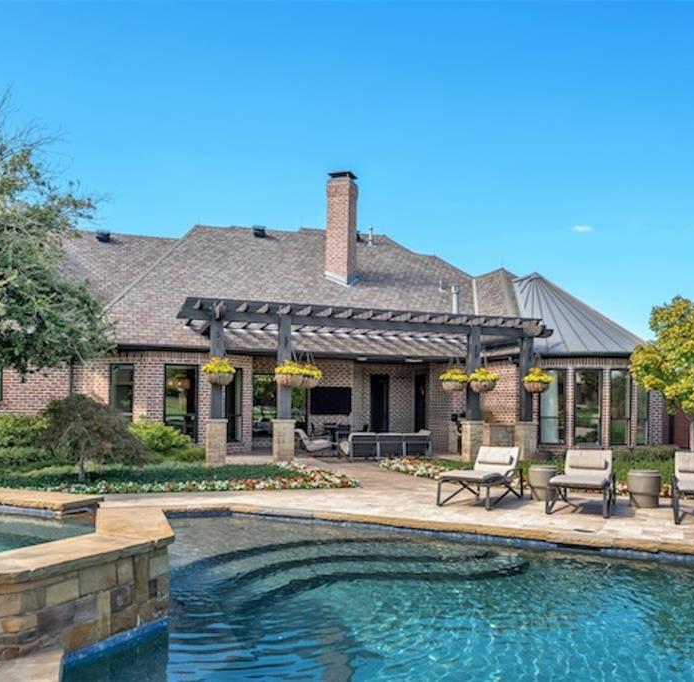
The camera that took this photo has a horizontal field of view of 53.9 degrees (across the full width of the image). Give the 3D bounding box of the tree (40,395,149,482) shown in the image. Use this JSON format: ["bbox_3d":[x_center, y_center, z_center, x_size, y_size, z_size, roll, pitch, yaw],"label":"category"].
[{"bbox_3d":[-4.440,1.715,12.000,1.950,1.550,1.900,0,-4,0],"label":"tree"}]

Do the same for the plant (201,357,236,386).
[{"bbox_3d":[-2.787,0.661,14.800,0.720,0.640,0.720,0,-4,0],"label":"plant"}]

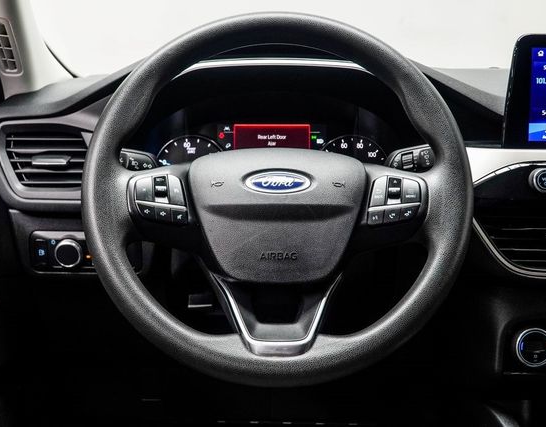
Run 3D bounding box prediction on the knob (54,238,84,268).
[{"bbox_3d":[-0.235,0.046,0.800,0.032,0.032,0.020,0,6,0],"label":"knob"}]

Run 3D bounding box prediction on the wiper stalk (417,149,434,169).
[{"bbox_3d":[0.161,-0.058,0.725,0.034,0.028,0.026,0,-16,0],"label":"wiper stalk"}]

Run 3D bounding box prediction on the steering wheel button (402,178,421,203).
[{"bbox_3d":[0.135,-0.021,0.679,0.018,0.026,0.009,0,-17,0],"label":"steering wheel button"}]

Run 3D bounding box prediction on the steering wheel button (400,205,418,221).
[{"bbox_3d":[0.132,0.000,0.672,0.017,0.016,0.009,0,-17,0],"label":"steering wheel button"}]

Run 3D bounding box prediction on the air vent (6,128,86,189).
[{"bbox_3d":[-0.265,-0.063,0.830,0.106,0.069,0.040,0,0,-8],"label":"air vent"}]

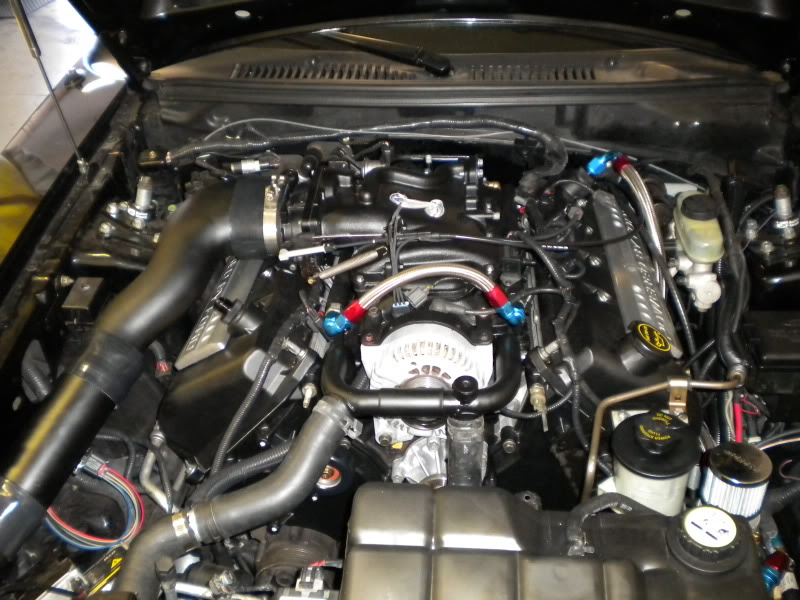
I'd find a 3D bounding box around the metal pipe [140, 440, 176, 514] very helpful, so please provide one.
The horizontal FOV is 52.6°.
[{"bbox_3d":[-0.294,0.214,0.980,0.042,0.085,0.050,0,36,0],"label":"metal pipe"}]

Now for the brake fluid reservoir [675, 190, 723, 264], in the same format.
[{"bbox_3d":[0.466,-0.108,1.259,0.072,0.082,0.085,1,36,4],"label":"brake fluid reservoir"}]

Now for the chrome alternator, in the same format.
[{"bbox_3d":[0.036,0.097,1.035,0.165,0.155,0.155,1,32,4],"label":"chrome alternator"}]

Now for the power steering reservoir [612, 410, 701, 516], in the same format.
[{"bbox_3d":[0.298,0.194,0.939,0.096,0.130,0.096,-2,36,6],"label":"power steering reservoir"}]

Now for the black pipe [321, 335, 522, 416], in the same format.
[{"bbox_3d":[0.026,0.093,0.985,0.232,0.042,0.125,1,36,4],"label":"black pipe"}]

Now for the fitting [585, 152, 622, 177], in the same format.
[{"bbox_3d":[0.351,-0.233,1.391,0.055,0.032,0.035,1,36,4],"label":"fitting"}]

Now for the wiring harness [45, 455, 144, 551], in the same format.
[{"bbox_3d":[-0.382,0.255,1.015,0.115,0.060,0.105,1,36,4],"label":"wiring harness"}]

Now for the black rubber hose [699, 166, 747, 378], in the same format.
[{"bbox_3d":[0.477,-0.064,1.198,0.065,0.085,0.470,5,36,9],"label":"black rubber hose"}]

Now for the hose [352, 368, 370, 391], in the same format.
[{"bbox_3d":[-0.049,0.102,1.035,0.024,0.025,0.030,1,36,4],"label":"hose"}]

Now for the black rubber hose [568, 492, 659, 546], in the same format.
[{"bbox_3d":[0.232,0.241,0.883,0.095,0.040,0.040,1,36,4],"label":"black rubber hose"}]

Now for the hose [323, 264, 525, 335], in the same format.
[{"bbox_3d":[0.032,0.003,1.096,0.265,0.070,0.050,1,36,4],"label":"hose"}]

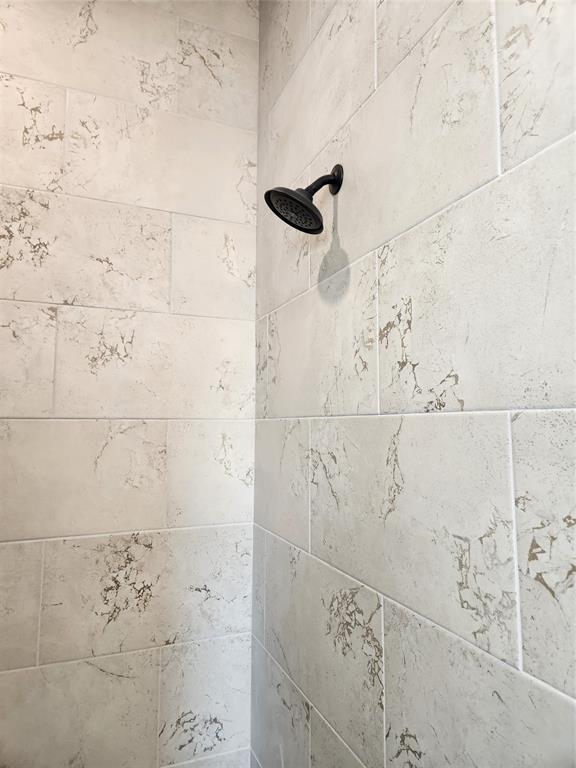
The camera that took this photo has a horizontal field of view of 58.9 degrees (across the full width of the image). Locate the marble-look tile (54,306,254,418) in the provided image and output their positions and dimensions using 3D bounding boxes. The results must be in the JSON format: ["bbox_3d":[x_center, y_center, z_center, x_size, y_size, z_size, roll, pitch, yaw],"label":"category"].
[{"bbox_3d":[-0.357,-0.047,1.445,0.544,0.301,0.014,2,-6,-22],"label":"marble-look tile"}]

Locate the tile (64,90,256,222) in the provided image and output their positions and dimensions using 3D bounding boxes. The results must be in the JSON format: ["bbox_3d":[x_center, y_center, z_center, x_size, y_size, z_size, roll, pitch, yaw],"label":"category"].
[{"bbox_3d":[-0.355,-0.653,1.499,0.546,0.301,0.014,2,-6,-22],"label":"tile"}]

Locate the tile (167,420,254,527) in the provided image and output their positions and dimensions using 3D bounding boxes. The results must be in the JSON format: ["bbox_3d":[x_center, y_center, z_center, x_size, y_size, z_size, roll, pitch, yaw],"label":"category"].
[{"bbox_3d":[-0.222,0.261,1.473,0.250,0.301,0.014,2,-6,-22],"label":"tile"}]

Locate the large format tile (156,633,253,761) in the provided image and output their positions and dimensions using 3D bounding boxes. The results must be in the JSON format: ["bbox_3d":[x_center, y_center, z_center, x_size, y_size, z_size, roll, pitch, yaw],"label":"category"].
[{"bbox_3d":[-0.227,0.875,1.426,0.259,0.304,0.010,2,-6,-22],"label":"large format tile"}]

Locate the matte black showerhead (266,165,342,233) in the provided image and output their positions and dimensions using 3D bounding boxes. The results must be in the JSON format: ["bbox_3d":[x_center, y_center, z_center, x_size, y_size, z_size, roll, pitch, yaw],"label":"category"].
[{"bbox_3d":[0.030,-0.391,1.056,0.157,0.153,0.138,2,-6,-22],"label":"matte black showerhead"}]

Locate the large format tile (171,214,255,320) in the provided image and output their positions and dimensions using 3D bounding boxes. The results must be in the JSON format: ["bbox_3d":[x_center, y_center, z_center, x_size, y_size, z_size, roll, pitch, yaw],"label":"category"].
[{"bbox_3d":[-0.221,-0.344,1.528,0.253,0.301,0.014,2,-6,-22],"label":"large format tile"}]

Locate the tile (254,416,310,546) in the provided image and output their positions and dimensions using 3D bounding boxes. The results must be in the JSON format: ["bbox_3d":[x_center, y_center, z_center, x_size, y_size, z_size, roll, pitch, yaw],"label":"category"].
[{"bbox_3d":[-0.022,0.252,1.344,0.010,0.304,0.402,2,-6,-22],"label":"tile"}]

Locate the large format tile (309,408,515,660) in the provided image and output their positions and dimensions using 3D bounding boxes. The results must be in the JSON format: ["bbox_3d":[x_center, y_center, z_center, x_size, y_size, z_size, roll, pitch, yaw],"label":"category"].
[{"bbox_3d":[0.167,0.209,0.883,0.014,0.301,0.579,2,-6,-22],"label":"large format tile"}]

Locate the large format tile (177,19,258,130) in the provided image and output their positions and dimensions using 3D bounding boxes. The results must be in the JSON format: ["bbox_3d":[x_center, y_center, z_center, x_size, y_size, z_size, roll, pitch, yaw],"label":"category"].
[{"bbox_3d":[-0.219,-0.959,1.598,0.259,0.304,0.010,2,-6,-22],"label":"large format tile"}]

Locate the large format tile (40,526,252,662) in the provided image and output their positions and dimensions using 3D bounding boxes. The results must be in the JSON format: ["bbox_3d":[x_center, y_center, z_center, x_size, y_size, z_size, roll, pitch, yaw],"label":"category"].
[{"bbox_3d":[-0.361,0.564,1.399,0.553,0.304,0.010,2,-6,-22],"label":"large format tile"}]

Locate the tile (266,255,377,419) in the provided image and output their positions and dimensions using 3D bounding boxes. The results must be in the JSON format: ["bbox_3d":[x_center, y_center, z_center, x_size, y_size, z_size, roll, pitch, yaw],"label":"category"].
[{"bbox_3d":[0.056,-0.071,1.186,0.010,0.304,0.585,2,-6,-22],"label":"tile"}]

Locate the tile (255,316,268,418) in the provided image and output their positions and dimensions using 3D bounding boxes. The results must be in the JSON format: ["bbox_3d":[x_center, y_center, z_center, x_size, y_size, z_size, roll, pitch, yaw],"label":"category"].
[{"bbox_3d":[-0.074,-0.042,1.494,0.014,0.301,0.108,2,-6,-22],"label":"tile"}]

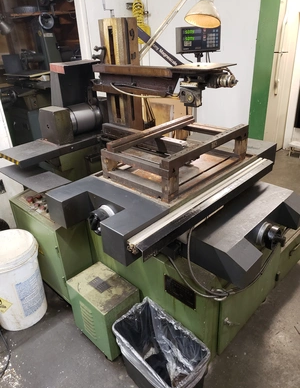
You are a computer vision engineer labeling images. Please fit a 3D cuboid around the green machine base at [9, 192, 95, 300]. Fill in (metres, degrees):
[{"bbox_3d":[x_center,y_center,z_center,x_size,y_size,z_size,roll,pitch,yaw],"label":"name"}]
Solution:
[{"bbox_3d":[-0.546,0.283,1.735,0.503,0.471,0.194,20,34,40],"label":"green machine base"}]

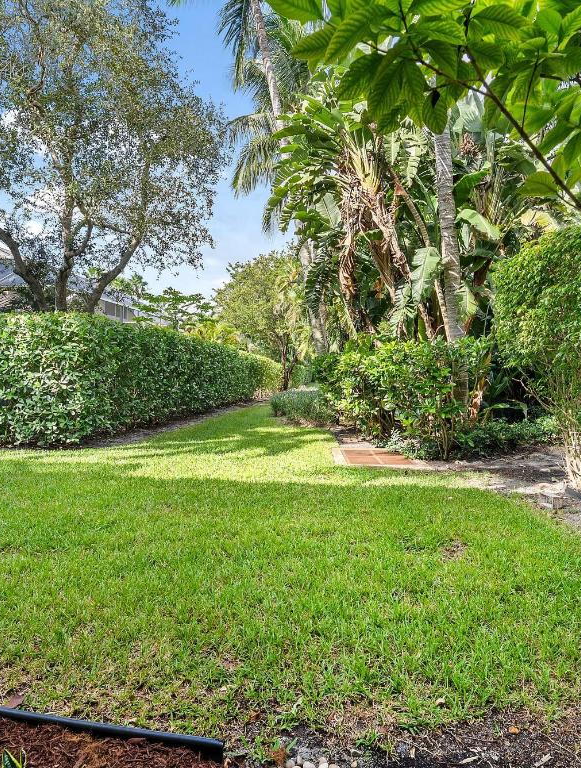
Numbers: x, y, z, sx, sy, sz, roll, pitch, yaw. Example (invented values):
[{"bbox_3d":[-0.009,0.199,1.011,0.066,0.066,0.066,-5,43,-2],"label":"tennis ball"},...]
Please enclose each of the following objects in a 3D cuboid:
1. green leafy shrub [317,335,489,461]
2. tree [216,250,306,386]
[{"bbox_3d":[1.950,0.200,8.900,2.900,2.000,2.300,0,0,0],"label":"green leafy shrub"},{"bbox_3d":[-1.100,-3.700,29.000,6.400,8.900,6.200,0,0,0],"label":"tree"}]

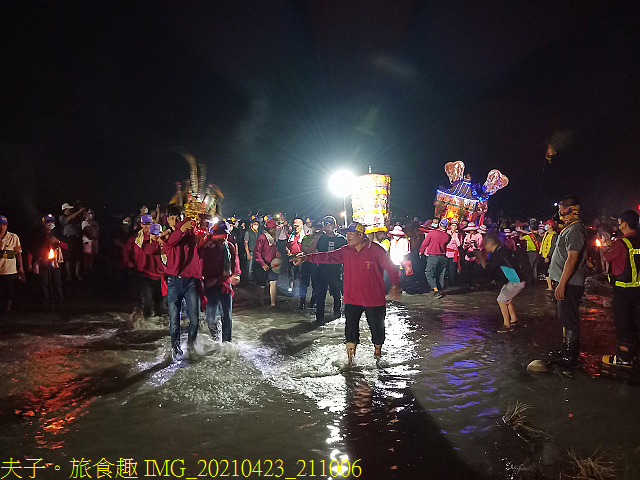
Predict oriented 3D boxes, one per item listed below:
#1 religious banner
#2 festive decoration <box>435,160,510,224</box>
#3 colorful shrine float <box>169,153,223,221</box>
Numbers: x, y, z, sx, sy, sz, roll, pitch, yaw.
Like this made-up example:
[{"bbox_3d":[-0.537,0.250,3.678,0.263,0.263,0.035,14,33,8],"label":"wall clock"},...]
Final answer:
[{"bbox_3d":[1.081,-0.766,9.700,0.820,1.220,0.820,0,2,6],"label":"religious banner"},{"bbox_3d":[3.451,-1.059,11.000,1.450,1.500,1.100,20,11,30],"label":"festive decoration"},{"bbox_3d":[-1.550,-0.659,5.800,0.640,0.870,0.550,0,2,-14],"label":"colorful shrine float"}]

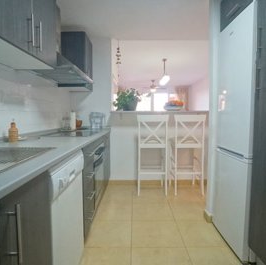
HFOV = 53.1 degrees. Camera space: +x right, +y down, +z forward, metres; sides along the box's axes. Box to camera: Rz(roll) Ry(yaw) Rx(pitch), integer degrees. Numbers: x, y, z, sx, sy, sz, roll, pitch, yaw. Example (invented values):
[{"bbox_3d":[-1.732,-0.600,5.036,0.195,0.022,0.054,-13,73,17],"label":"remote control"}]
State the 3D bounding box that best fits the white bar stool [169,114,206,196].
[{"bbox_3d":[0.730,0.284,3.598,0.400,1.040,0.450,0,4,-2],"label":"white bar stool"}]

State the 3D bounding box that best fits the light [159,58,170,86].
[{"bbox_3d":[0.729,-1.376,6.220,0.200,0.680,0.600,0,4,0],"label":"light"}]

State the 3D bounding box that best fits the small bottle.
[{"bbox_3d":[-0.843,-0.003,1.884,0.068,0.165,0.068,0,4,0],"label":"small bottle"}]

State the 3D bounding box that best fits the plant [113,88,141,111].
[{"bbox_3d":[-0.078,-0.478,3.957,0.410,0.340,0.380,0,4,0],"label":"plant"}]

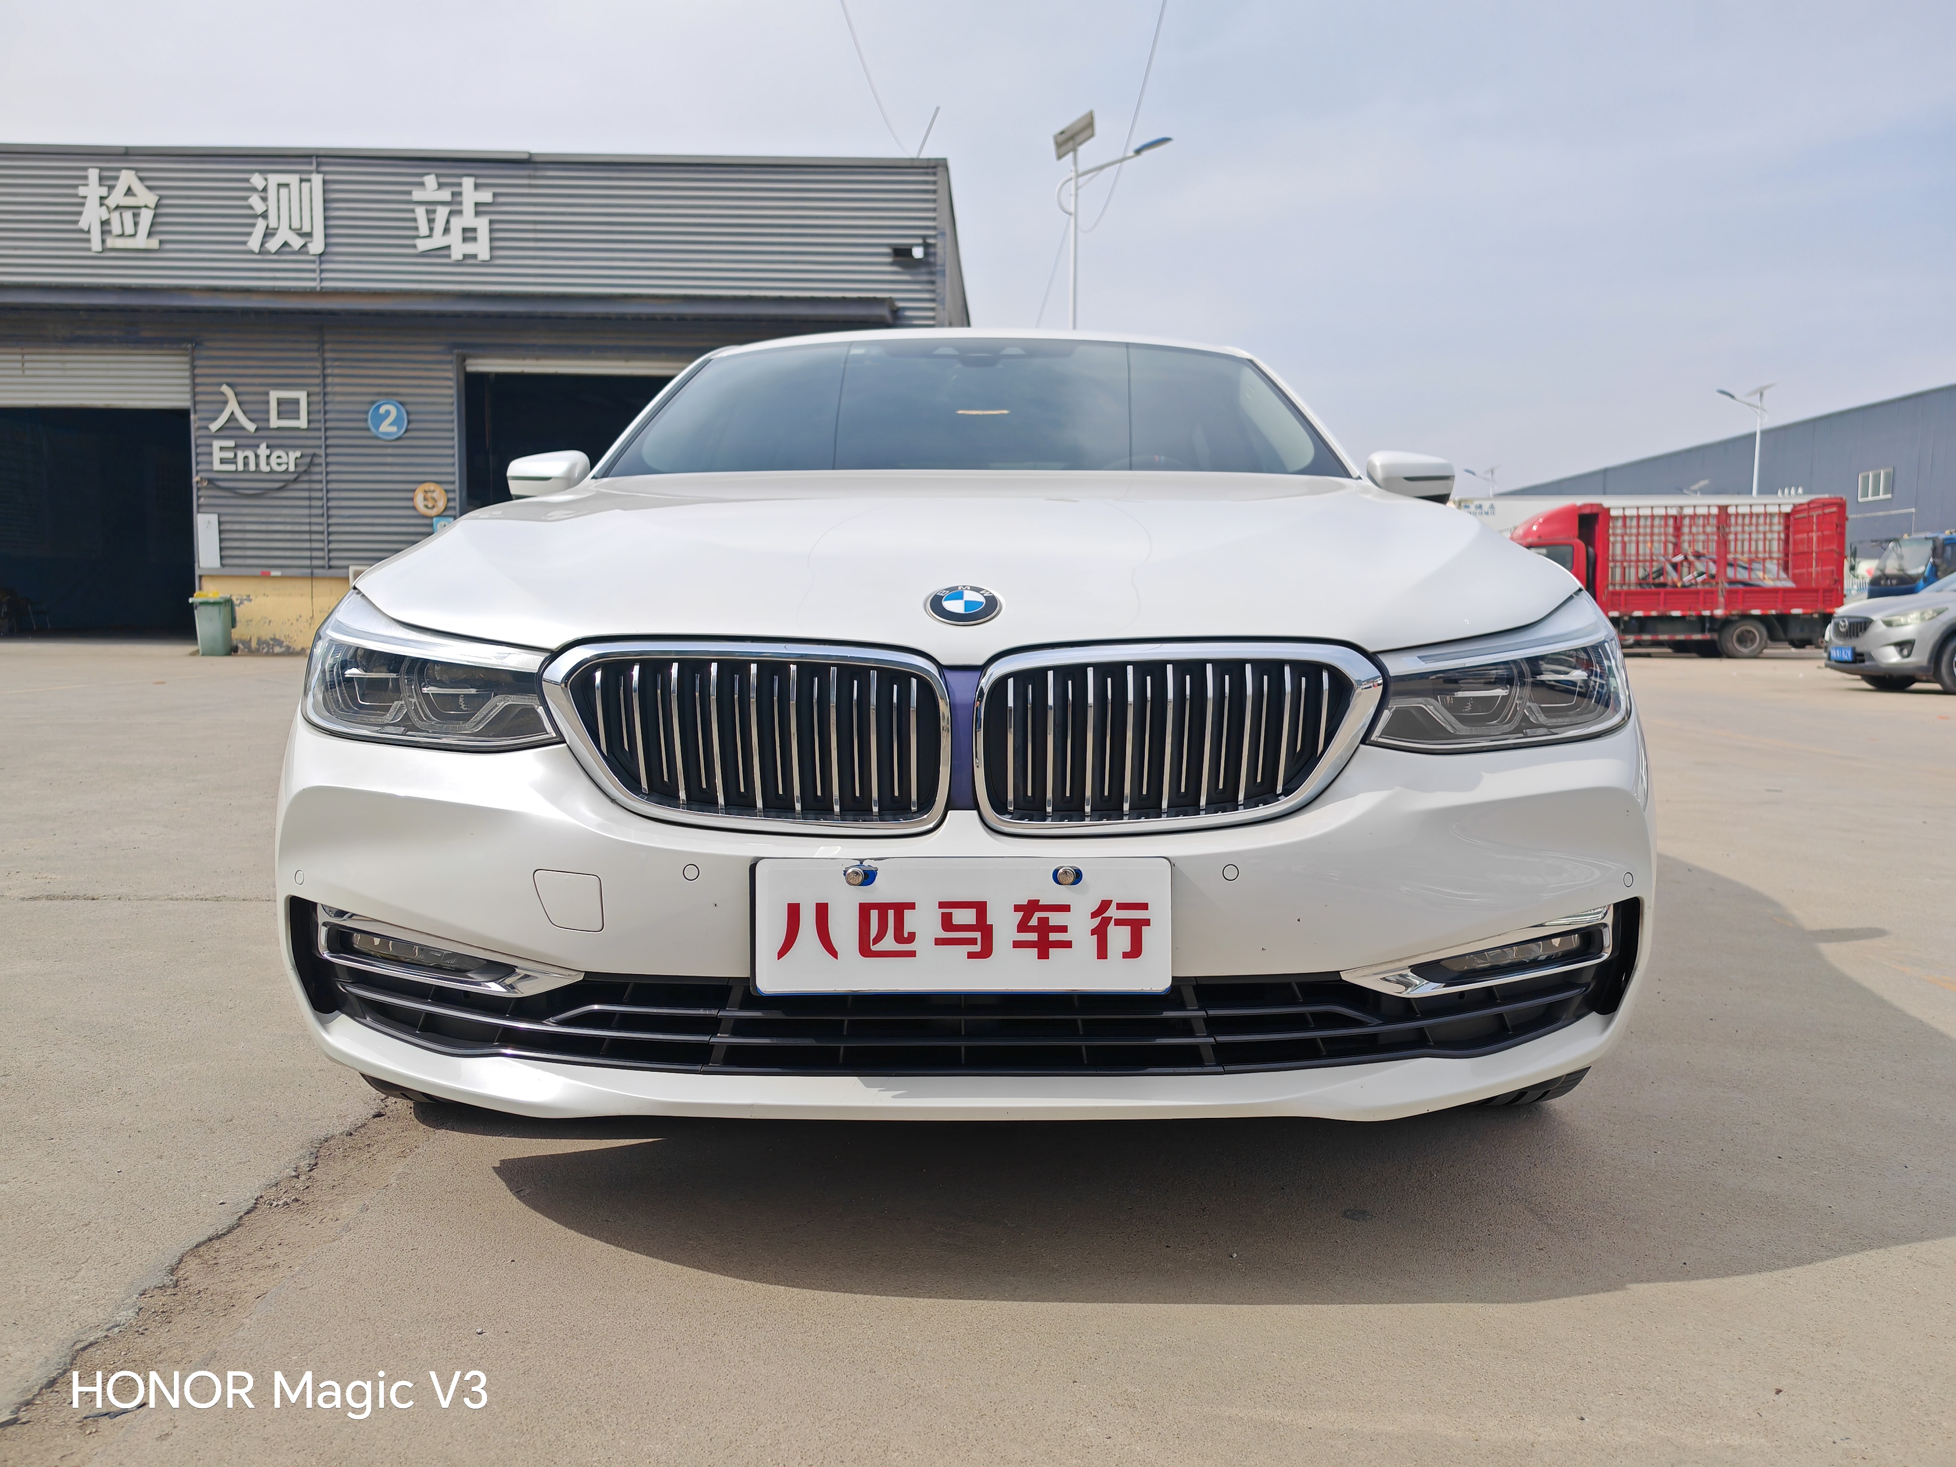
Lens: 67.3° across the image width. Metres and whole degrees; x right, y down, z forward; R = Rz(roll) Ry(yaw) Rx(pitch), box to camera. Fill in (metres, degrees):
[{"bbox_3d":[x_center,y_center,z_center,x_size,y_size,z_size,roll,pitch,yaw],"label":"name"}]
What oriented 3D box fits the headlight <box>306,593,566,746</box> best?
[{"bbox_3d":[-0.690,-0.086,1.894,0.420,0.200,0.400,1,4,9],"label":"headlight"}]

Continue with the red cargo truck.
[{"bbox_3d":[13.020,-2.960,28.300,6.100,2.970,2.200,0,4,6],"label":"red cargo truck"}]

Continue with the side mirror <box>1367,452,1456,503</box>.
[{"bbox_3d":[0.980,-0.573,3.350,0.225,0.150,0.160,0,4,1],"label":"side mirror"}]

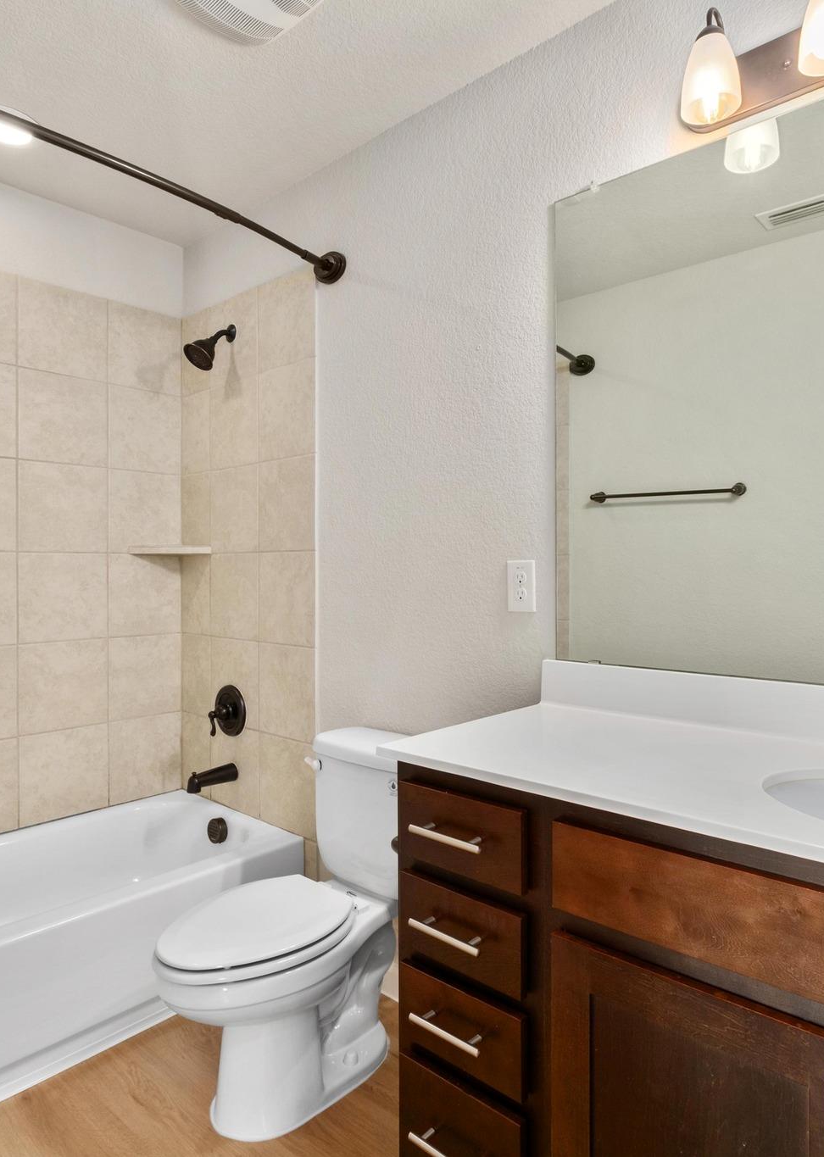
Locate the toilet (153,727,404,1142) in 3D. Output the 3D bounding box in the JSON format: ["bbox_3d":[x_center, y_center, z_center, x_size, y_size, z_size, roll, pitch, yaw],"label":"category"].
[{"bbox_3d":[-0.251,0.807,1.722,0.410,0.763,0.730,0,1,43],"label":"toilet"}]

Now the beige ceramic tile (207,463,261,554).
[{"bbox_3d":[-0.628,-0.240,2.580,0.297,0.301,0.012,0,1,43],"label":"beige ceramic tile"}]

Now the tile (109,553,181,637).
[{"bbox_3d":[-1.008,0.063,2.748,0.010,0.306,0.290,0,1,43],"label":"tile"}]

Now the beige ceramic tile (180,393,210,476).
[{"bbox_3d":[-0.818,-0.543,2.757,0.200,0.302,0.010,0,0,43],"label":"beige ceramic tile"}]

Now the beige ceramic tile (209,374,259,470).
[{"bbox_3d":[-0.628,-0.543,2.569,0.298,0.299,0.009,0,1,43],"label":"beige ceramic tile"}]

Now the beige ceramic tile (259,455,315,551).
[{"bbox_3d":[-0.407,-0.239,2.376,0.296,0.301,0.012,0,1,43],"label":"beige ceramic tile"}]

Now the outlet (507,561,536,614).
[{"bbox_3d":[0.269,0.020,1.770,0.079,0.123,0.008,0,1,43],"label":"outlet"}]

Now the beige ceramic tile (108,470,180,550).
[{"bbox_3d":[-0.999,-0.238,2.720,0.010,0.302,0.289,0,0,43],"label":"beige ceramic tile"}]

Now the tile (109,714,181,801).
[{"bbox_3d":[-0.994,0.672,2.715,0.009,0.301,0.288,0,1,43],"label":"tile"}]

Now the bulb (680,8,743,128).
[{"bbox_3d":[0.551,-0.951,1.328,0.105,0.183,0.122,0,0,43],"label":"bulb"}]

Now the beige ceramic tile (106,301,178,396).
[{"bbox_3d":[-1.000,-0.848,2.714,0.012,0.293,0.285,0,1,43],"label":"beige ceramic tile"}]

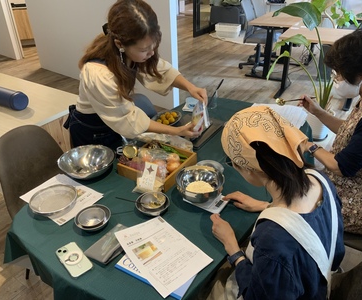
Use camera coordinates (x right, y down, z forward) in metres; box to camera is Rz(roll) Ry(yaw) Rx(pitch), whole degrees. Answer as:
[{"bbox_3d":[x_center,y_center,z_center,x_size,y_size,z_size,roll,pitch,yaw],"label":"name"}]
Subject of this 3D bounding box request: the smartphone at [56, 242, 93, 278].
[{"bbox_3d":[-0.360,0.368,1.130,0.074,0.010,0.150,-25,38,-33],"label":"smartphone"}]

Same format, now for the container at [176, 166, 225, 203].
[{"bbox_3d":[0.077,0.147,1.370,0.199,0.082,0.199,-2,31,0],"label":"container"}]

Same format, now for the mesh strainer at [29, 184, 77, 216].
[{"bbox_3d":[-0.514,0.210,1.370,0.187,0.040,0.187,-2,31,0],"label":"mesh strainer"}]

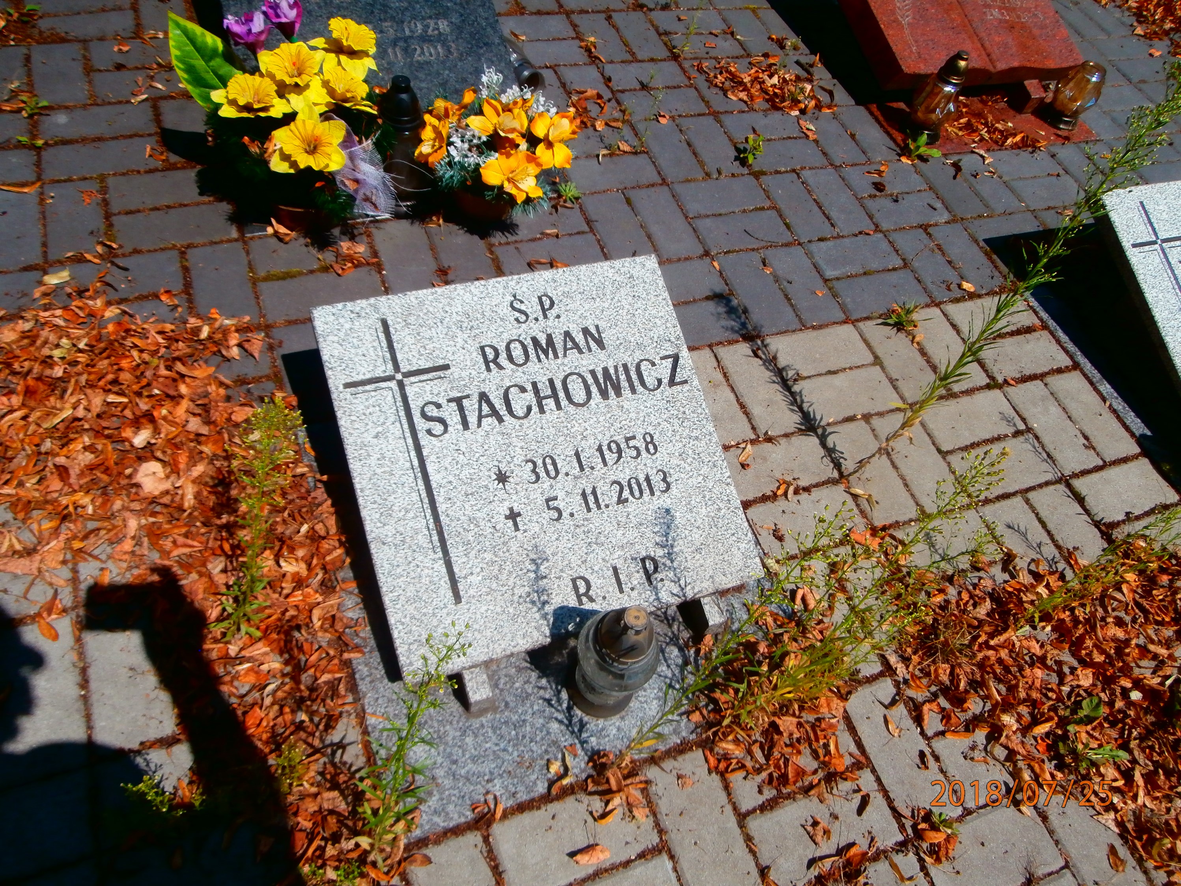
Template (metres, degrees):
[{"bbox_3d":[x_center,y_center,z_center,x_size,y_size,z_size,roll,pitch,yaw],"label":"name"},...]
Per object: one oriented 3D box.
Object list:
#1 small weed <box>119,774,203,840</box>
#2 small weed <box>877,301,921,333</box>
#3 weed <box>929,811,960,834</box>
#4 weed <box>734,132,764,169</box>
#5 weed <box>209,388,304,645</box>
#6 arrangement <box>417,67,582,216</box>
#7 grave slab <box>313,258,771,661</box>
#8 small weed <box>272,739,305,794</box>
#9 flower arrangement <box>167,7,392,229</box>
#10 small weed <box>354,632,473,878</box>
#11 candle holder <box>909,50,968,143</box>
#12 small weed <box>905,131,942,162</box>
[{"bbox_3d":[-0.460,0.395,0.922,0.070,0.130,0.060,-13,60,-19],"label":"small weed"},{"bbox_3d":[0.593,-0.235,1.607,0.070,0.055,0.060,-13,60,-19],"label":"small weed"},{"bbox_3d":[0.465,0.494,1.112,0.037,0.030,0.032,-13,60,-19],"label":"weed"},{"bbox_3d":[0.336,-0.609,1.780,0.060,0.055,0.060,-12,58,-20],"label":"weed"},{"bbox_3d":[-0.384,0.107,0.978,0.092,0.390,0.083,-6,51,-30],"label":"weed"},{"bbox_3d":[-0.164,-0.509,1.493,0.282,0.230,0.203,-12,58,-20],"label":"arrangement"},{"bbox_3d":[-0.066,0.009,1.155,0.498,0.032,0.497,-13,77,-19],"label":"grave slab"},{"bbox_3d":[-0.351,0.364,0.984,0.042,0.100,0.047,-13,60,-19],"label":"small weed"},{"bbox_3d":[-0.475,-0.532,1.378,0.309,0.330,0.231,-12,58,-20],"label":"flower arrangement"},{"bbox_3d":[-0.169,0.294,0.769,0.139,0.520,0.107,-12,58,-20],"label":"small weed"},{"bbox_3d":[0.795,-0.771,1.905,0.085,0.192,0.085,-16,55,-14],"label":"candle holder"},{"bbox_3d":[0.741,-0.657,1.901,0.080,0.055,0.065,-12,58,-20],"label":"small weed"}]

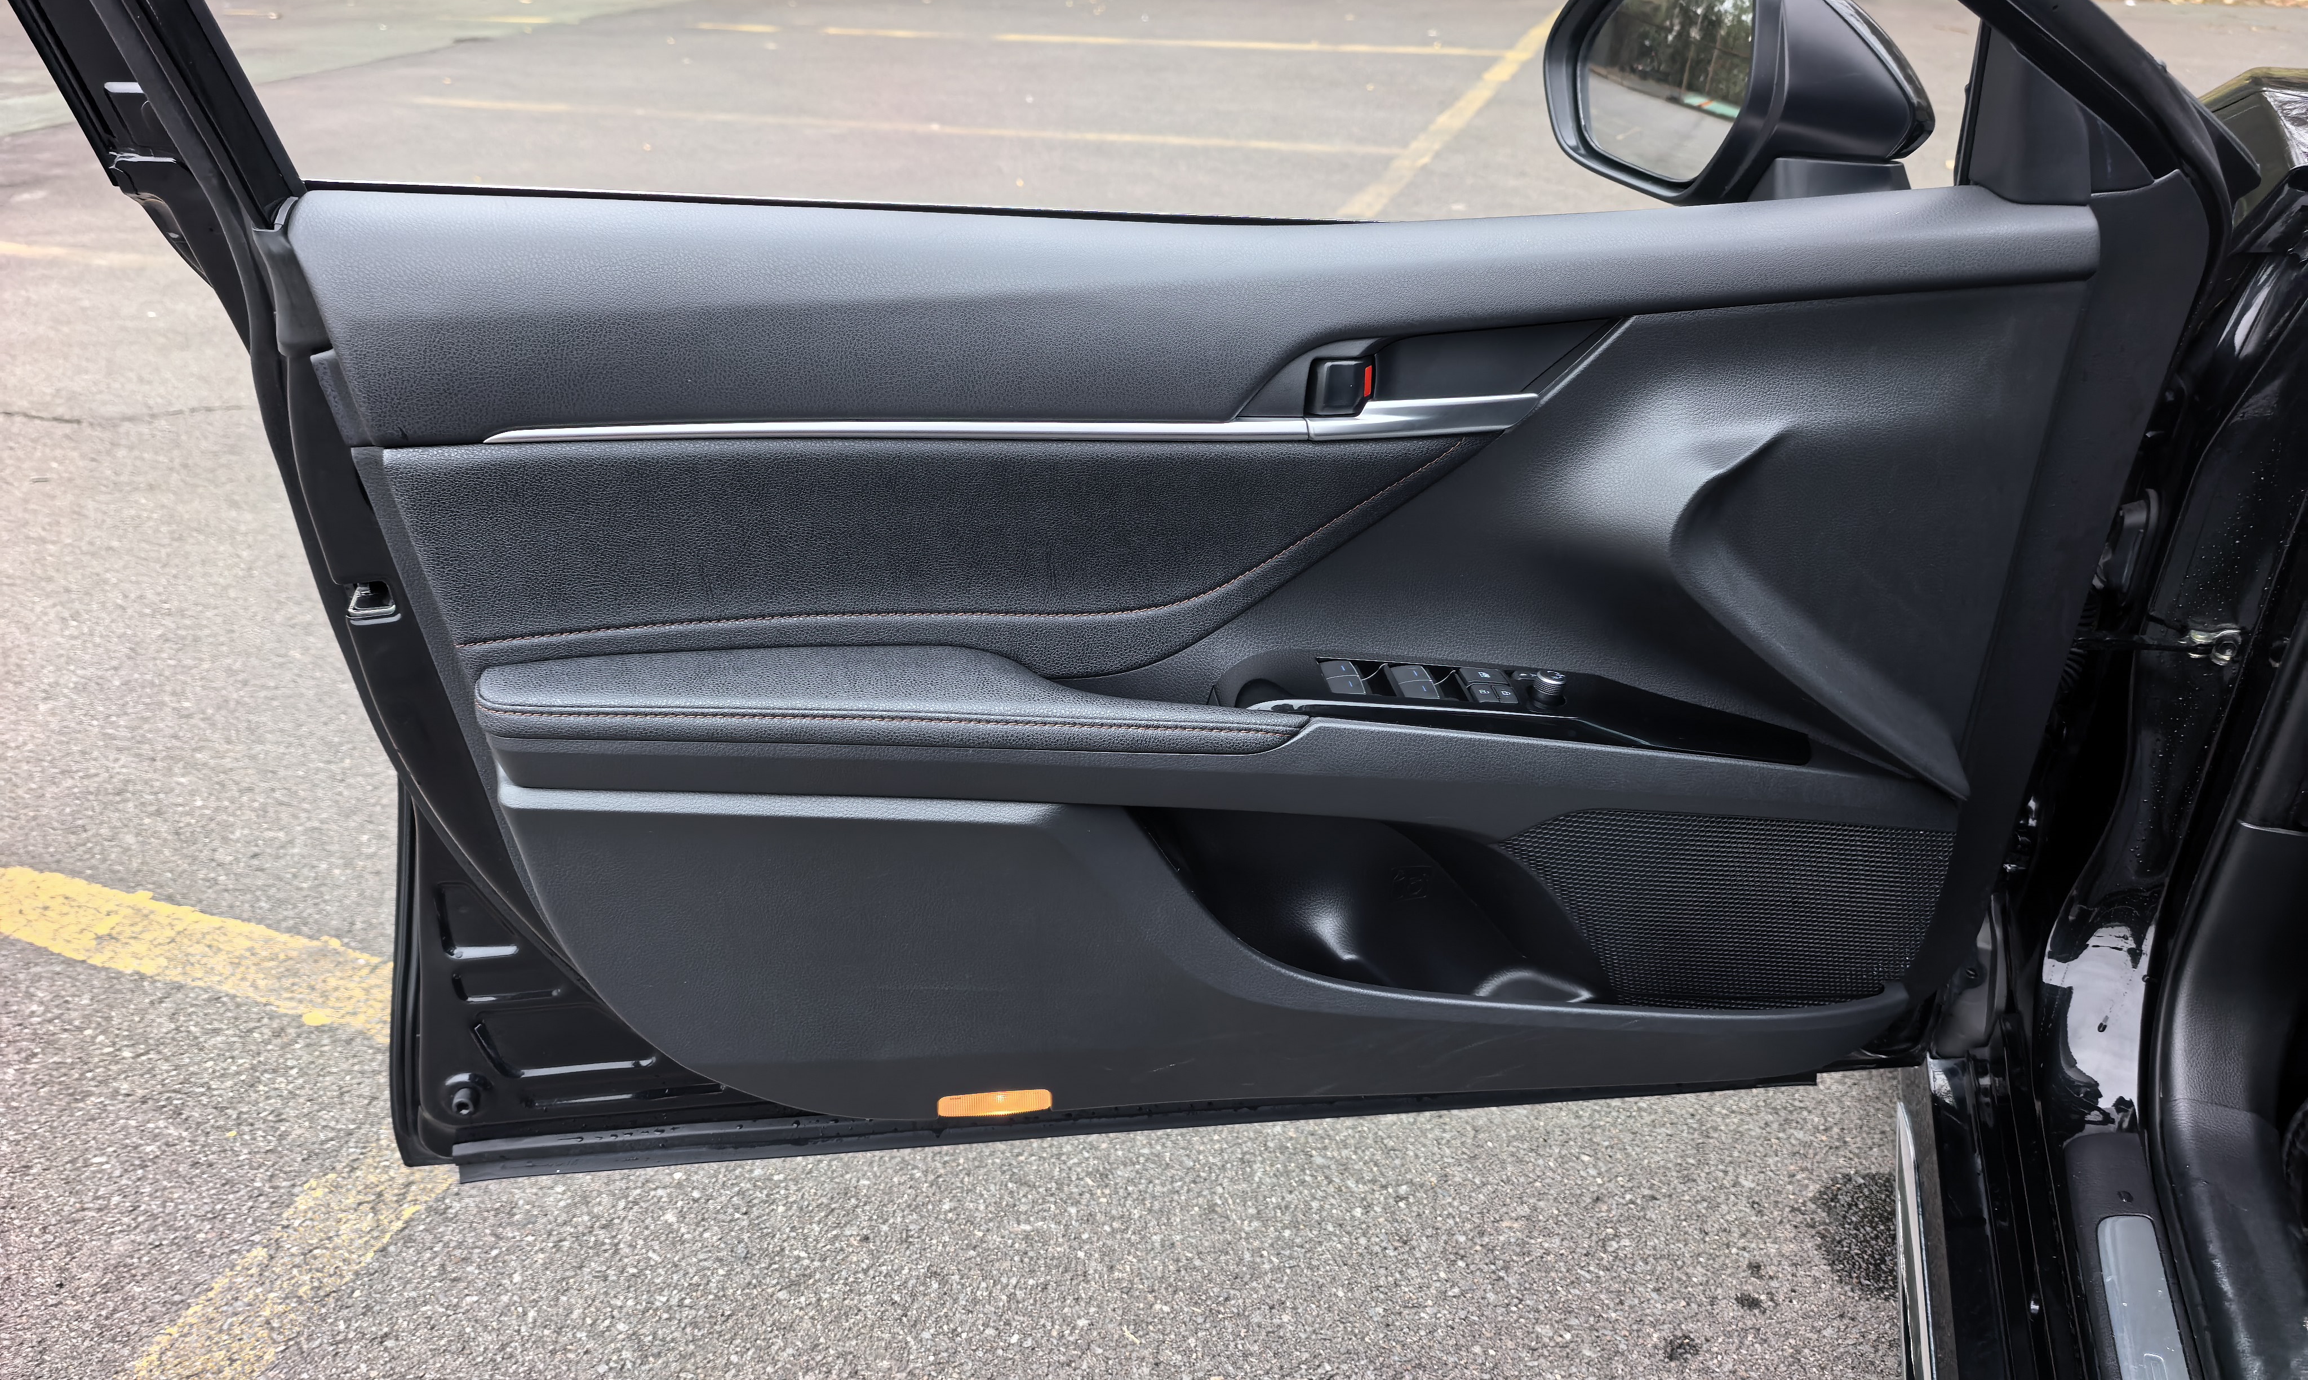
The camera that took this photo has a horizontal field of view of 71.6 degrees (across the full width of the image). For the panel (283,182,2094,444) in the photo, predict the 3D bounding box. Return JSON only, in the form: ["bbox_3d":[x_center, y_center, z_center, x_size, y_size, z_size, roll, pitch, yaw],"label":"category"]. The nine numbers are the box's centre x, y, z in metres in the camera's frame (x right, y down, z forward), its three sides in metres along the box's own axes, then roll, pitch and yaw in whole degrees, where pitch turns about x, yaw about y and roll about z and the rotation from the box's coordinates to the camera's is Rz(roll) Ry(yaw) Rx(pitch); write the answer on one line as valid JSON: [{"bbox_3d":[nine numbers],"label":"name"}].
[{"bbox_3d":[0.037,-0.202,0.832,0.915,0.130,0.080,-2,30,-4],"label":"panel"}]

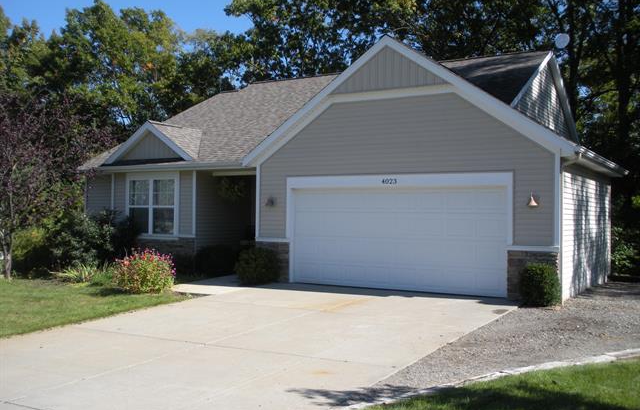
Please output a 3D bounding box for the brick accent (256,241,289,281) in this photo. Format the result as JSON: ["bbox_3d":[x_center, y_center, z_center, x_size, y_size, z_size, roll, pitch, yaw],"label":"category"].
[{"bbox_3d":[-1.093,1.316,15.381,0.922,0.910,0.160,0,-1,30],"label":"brick accent"}]

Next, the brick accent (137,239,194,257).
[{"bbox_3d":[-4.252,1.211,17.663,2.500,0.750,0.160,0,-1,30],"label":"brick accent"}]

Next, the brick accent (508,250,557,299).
[{"bbox_3d":[3.973,1.320,12.413,0.937,0.930,0.160,0,-1,30],"label":"brick accent"}]

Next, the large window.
[{"bbox_3d":[-4.494,0.026,17.817,1.801,1.582,0.120,0,-1,30],"label":"large window"}]

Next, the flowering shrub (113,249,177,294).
[{"bbox_3d":[-3.349,1.235,12.700,1.150,0.800,1.100,0,0,0],"label":"flowering shrub"}]

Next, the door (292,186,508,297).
[{"bbox_3d":[1.506,0.699,13.963,4.880,2.135,0.110,0,-1,30],"label":"door"}]

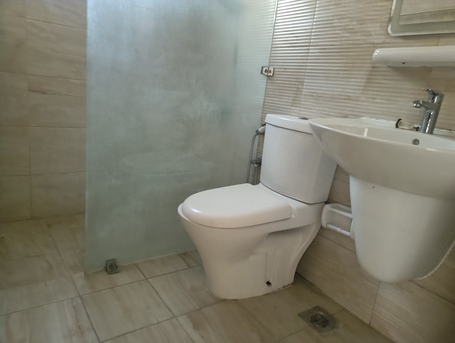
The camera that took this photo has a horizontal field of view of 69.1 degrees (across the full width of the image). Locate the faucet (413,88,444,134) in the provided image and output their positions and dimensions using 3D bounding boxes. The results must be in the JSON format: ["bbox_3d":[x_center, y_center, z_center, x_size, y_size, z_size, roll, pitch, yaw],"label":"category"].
[{"bbox_3d":[0.670,-0.200,1.108,0.136,0.142,0.047,-3,17,-36],"label":"faucet"}]

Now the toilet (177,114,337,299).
[{"bbox_3d":[0.084,0.157,1.549,0.700,0.827,0.383,-3,17,-36],"label":"toilet"}]

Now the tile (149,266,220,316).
[{"bbox_3d":[-0.179,0.556,1.561,0.301,0.010,0.303,-3,17,-36],"label":"tile"}]

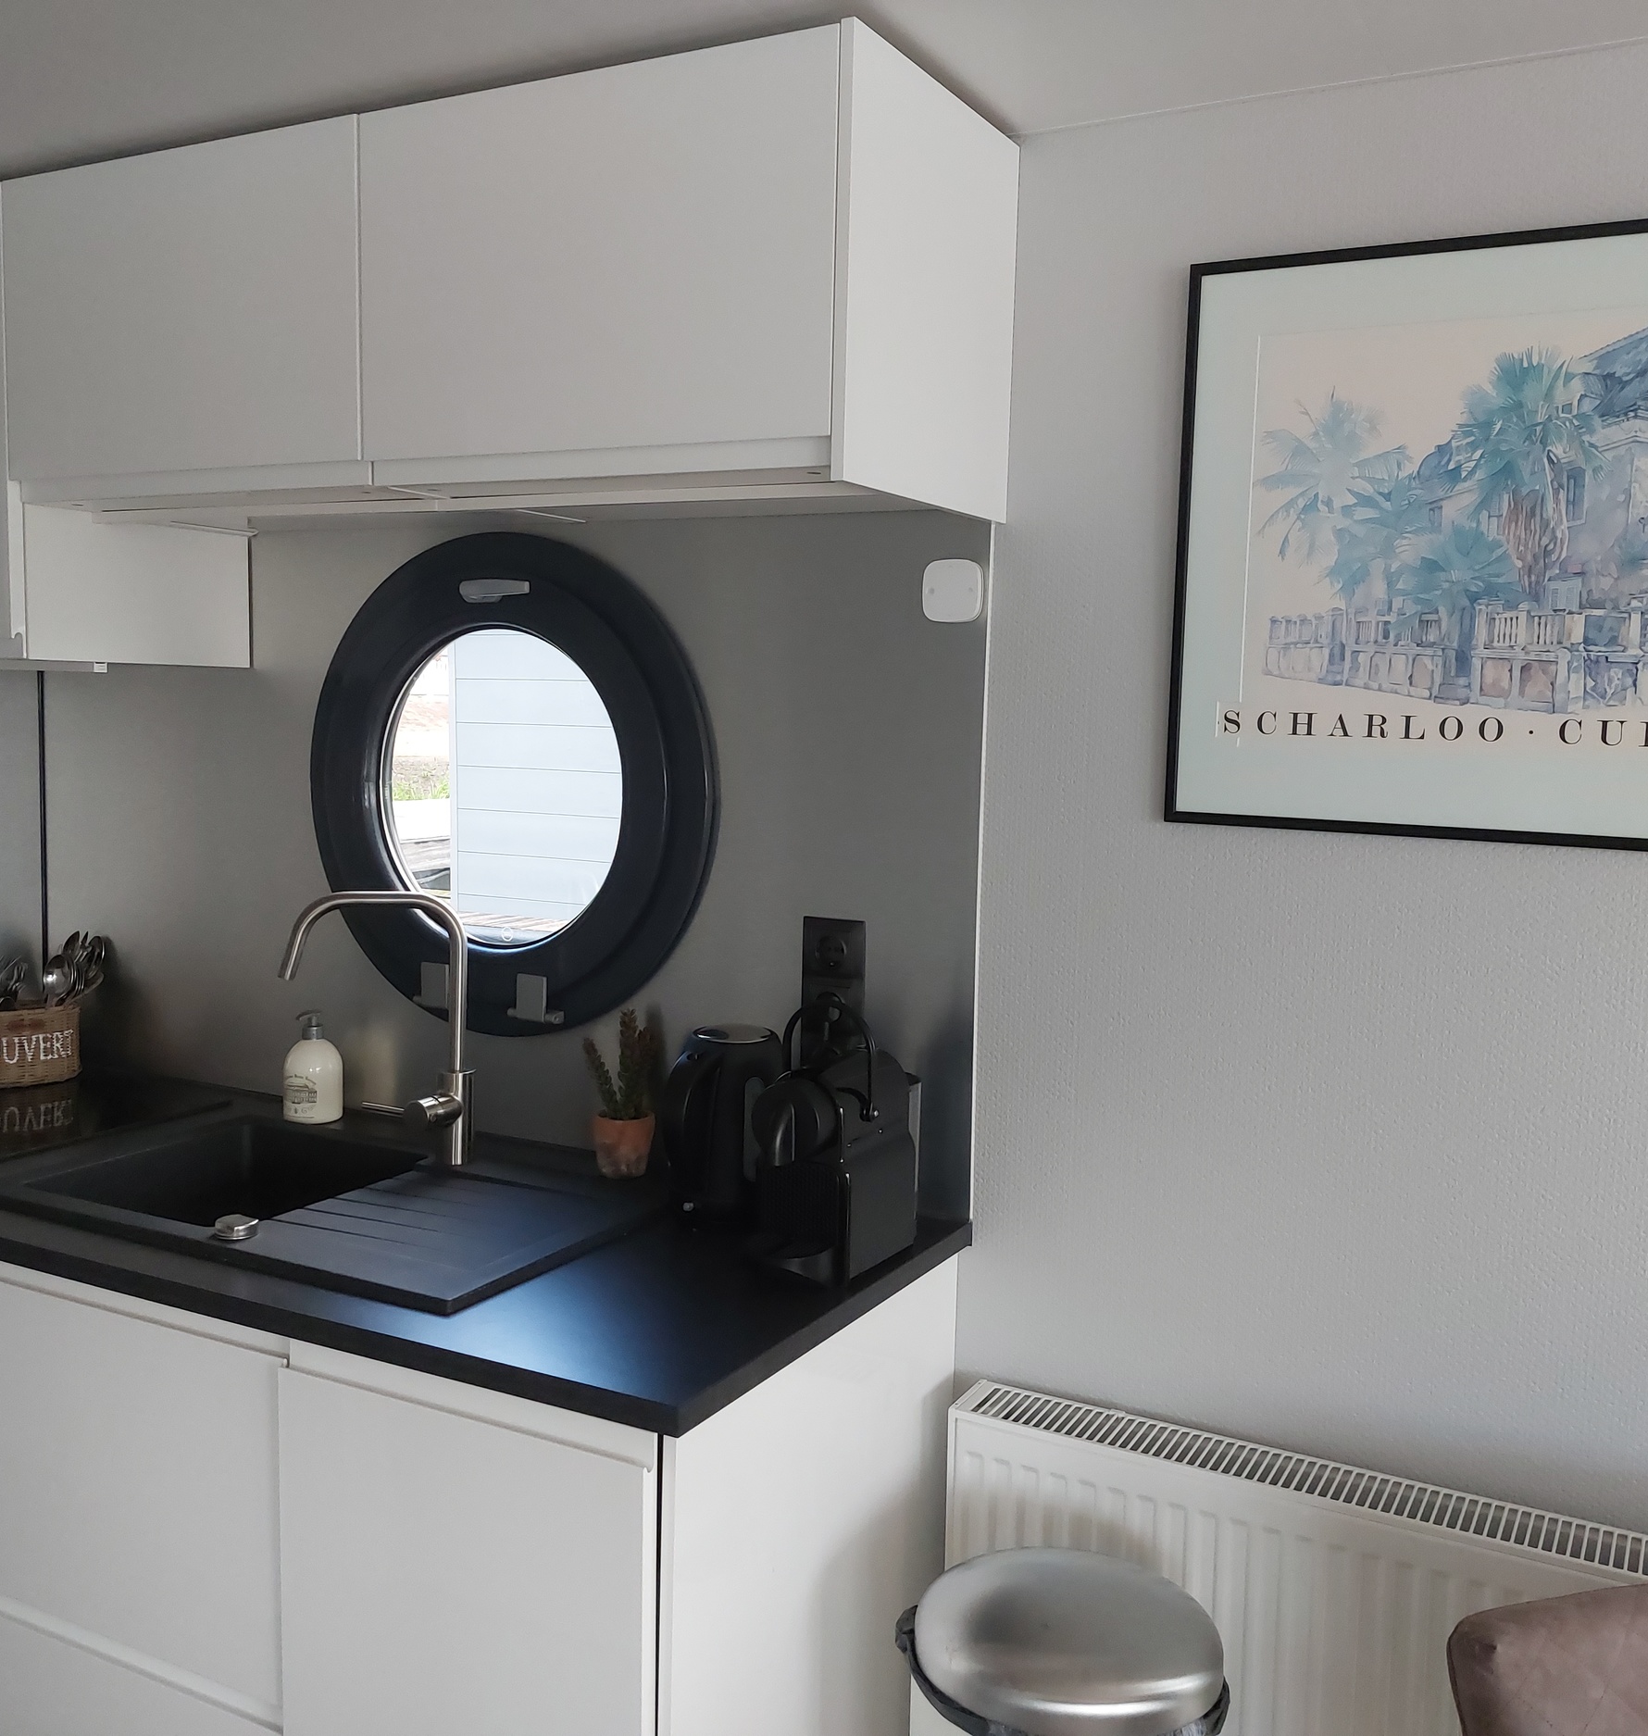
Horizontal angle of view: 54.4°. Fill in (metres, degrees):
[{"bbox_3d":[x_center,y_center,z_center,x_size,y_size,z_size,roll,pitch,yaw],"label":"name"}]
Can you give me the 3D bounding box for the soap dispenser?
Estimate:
[{"bbox_3d":[-0.751,0.292,2.357,0.085,0.151,0.083,1,6,0],"label":"soap dispenser"}]

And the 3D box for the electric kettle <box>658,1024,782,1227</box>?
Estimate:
[{"bbox_3d":[-0.110,0.314,1.973,0.145,0.222,0.190,7,8,41],"label":"electric kettle"}]

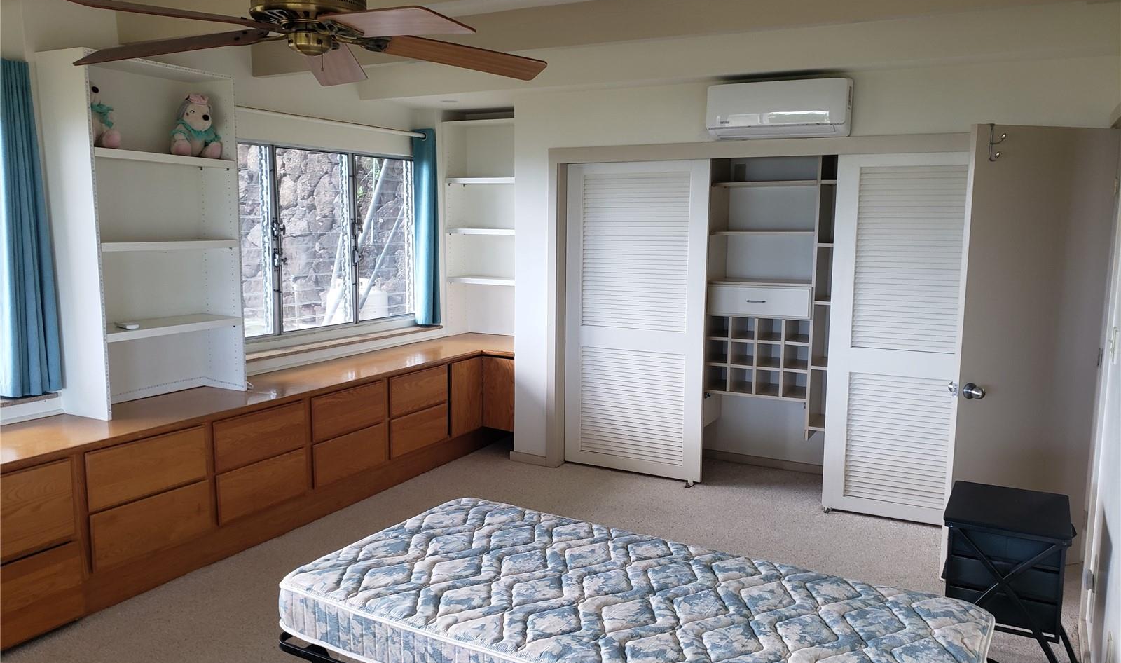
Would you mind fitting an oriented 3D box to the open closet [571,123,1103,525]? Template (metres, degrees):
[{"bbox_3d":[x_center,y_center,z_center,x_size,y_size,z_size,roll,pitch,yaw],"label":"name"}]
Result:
[{"bbox_3d":[1.384,-0.047,5.277,2.858,2.081,0.727,4,8,27],"label":"open closet"}]

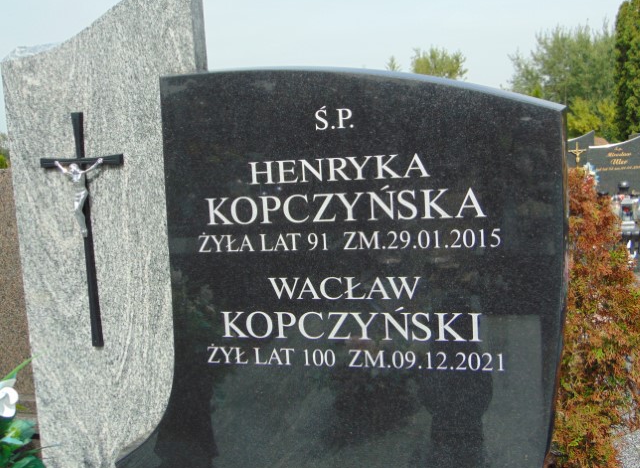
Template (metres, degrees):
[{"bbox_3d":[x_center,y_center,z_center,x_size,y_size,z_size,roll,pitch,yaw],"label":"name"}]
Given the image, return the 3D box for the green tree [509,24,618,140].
[{"bbox_3d":[9.572,-5.805,28.000,4.600,4.800,4.300,0,9,19],"label":"green tree"}]

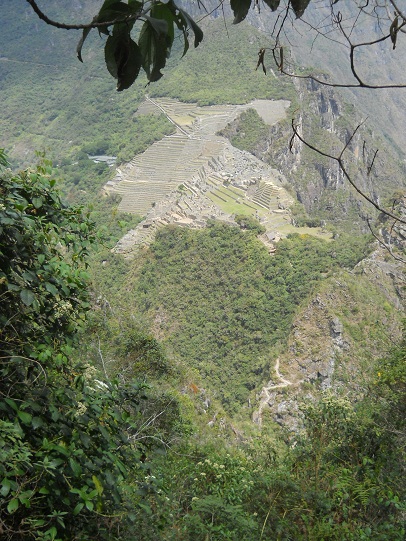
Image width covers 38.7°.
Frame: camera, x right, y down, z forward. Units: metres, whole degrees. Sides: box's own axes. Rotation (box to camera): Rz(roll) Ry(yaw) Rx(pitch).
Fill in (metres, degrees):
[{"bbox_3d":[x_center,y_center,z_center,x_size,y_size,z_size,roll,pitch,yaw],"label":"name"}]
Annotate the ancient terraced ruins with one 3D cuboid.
[{"bbox_3d":[5.000,-140.574,770.820,270.000,125.000,520.000,0,21,0],"label":"ancient terraced ruins"}]

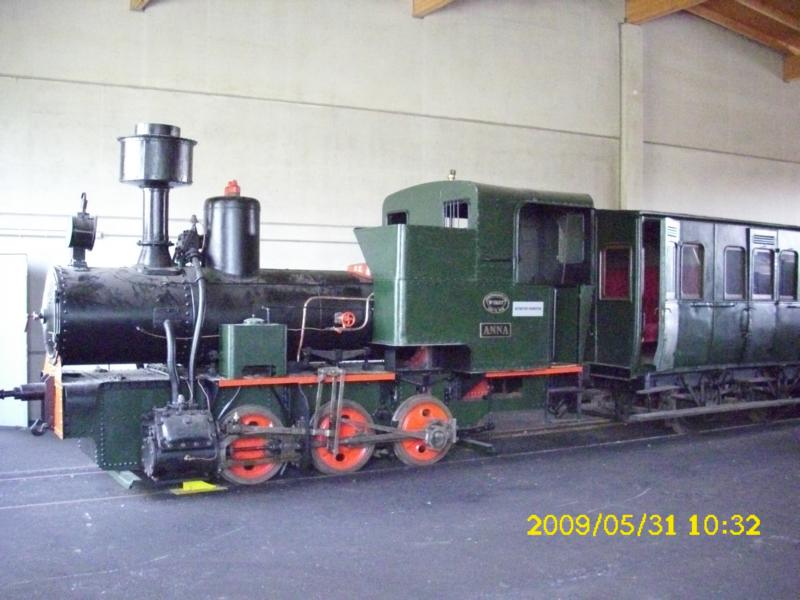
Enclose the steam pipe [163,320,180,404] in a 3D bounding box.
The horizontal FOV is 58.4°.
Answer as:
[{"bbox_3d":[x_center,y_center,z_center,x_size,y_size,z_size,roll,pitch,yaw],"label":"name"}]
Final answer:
[{"bbox_3d":[-1.955,0.526,6.130,0.130,0.740,0.160,0,0,-27],"label":"steam pipe"}]

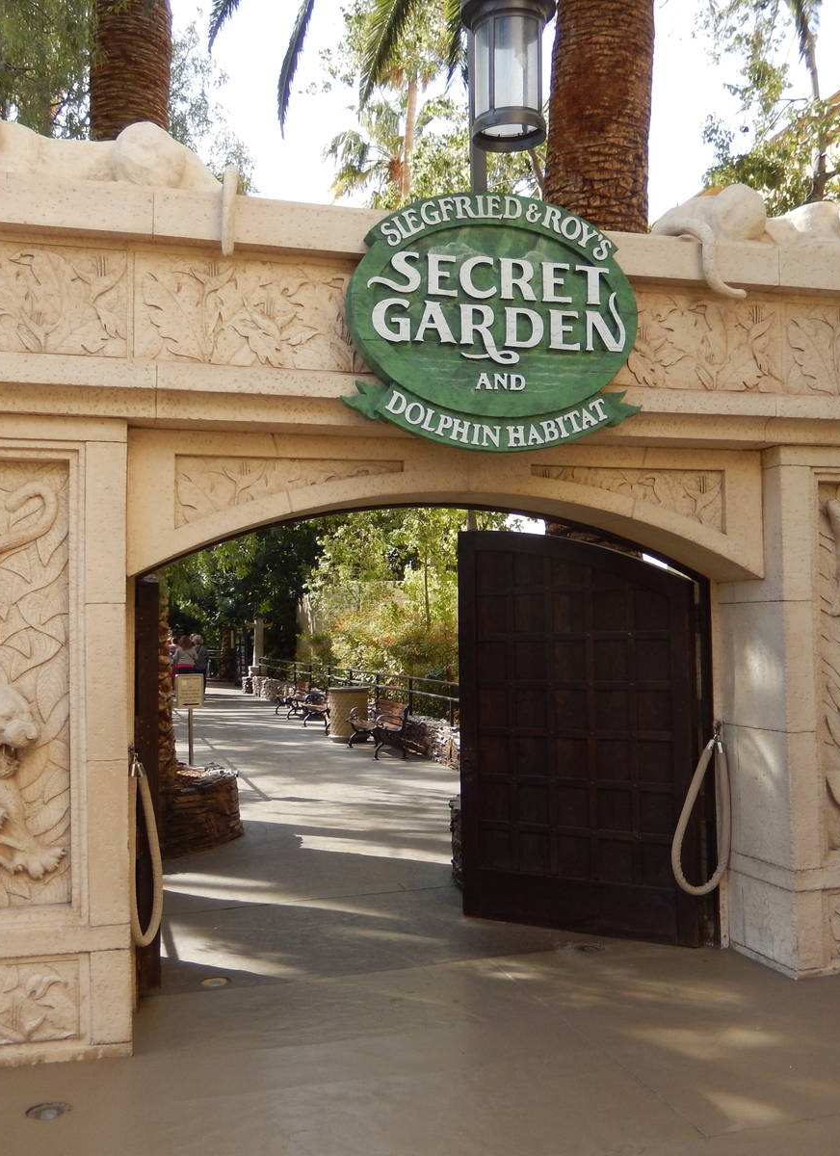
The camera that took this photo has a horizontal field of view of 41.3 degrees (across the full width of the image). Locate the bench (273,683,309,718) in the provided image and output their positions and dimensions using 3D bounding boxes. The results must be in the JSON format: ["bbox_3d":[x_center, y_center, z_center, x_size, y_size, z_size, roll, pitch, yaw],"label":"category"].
[{"bbox_3d":[-2.690,2.547,23.671,0.600,0.750,1.830,0,-3,-15],"label":"bench"}]

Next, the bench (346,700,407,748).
[{"bbox_3d":[-0.604,2.170,16.232,0.600,0.750,1.850,0,-3,-15],"label":"bench"}]

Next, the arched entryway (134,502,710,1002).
[{"bbox_3d":[0.204,0.775,5.479,3.120,2.420,0.600,0,-3,-15],"label":"arched entryway"}]

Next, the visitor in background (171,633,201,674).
[{"bbox_3d":[-5.934,2.299,28.367,0.520,1.660,0.340,0,-3,-11],"label":"visitor in background"}]

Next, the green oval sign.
[{"bbox_3d":[0.352,-1.155,4.984,1.410,1.170,0.130,0,-3,-15],"label":"green oval sign"}]

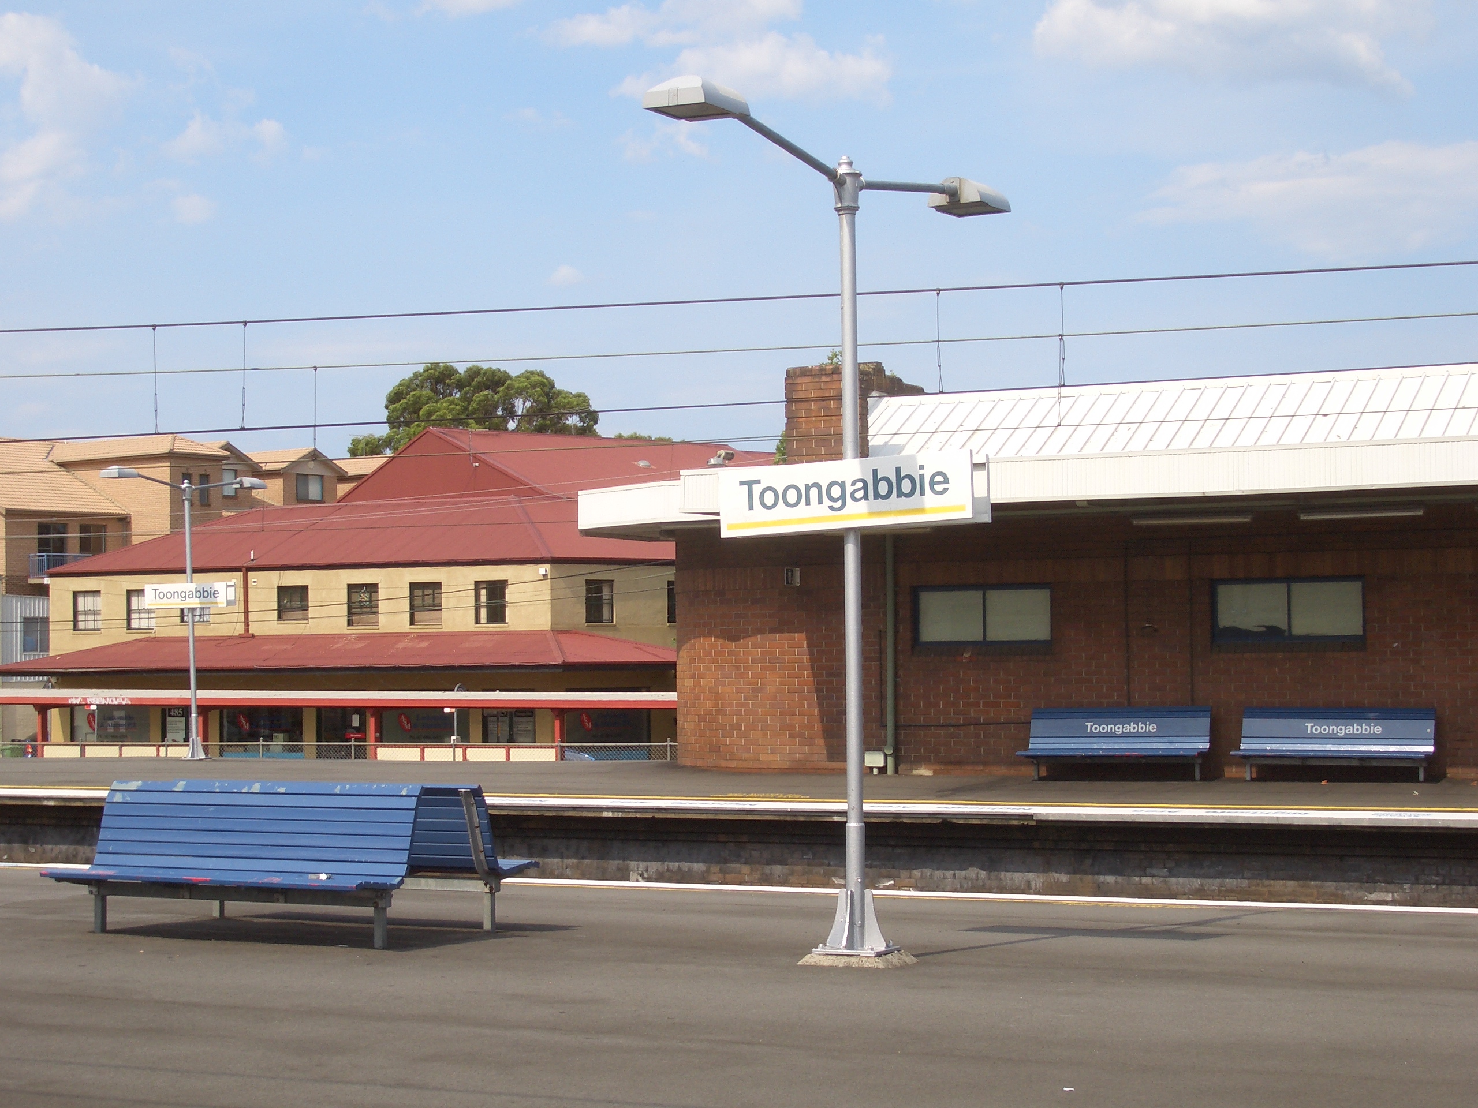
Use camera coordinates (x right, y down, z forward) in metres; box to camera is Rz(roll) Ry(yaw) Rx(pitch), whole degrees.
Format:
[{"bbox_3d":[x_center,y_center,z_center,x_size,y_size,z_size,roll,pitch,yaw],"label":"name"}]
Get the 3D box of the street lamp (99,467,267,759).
[{"bbox_3d":[-7.522,0.870,36.319,1.600,3.930,3.400,-2,-2,25],"label":"street lamp"}]

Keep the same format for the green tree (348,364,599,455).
[{"bbox_3d":[-15.062,-1.162,150.041,14.200,19.330,13.060,0,-2,-6],"label":"green tree"}]

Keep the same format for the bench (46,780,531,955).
[{"bbox_3d":[-2.334,1.584,13.855,2.060,0.790,1.572,-2,-2,30],"label":"bench"}]

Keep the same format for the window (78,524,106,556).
[{"bbox_3d":[-26.995,-0.603,110.675,0.120,1.260,1.380,-2,-2,37],"label":"window"}]

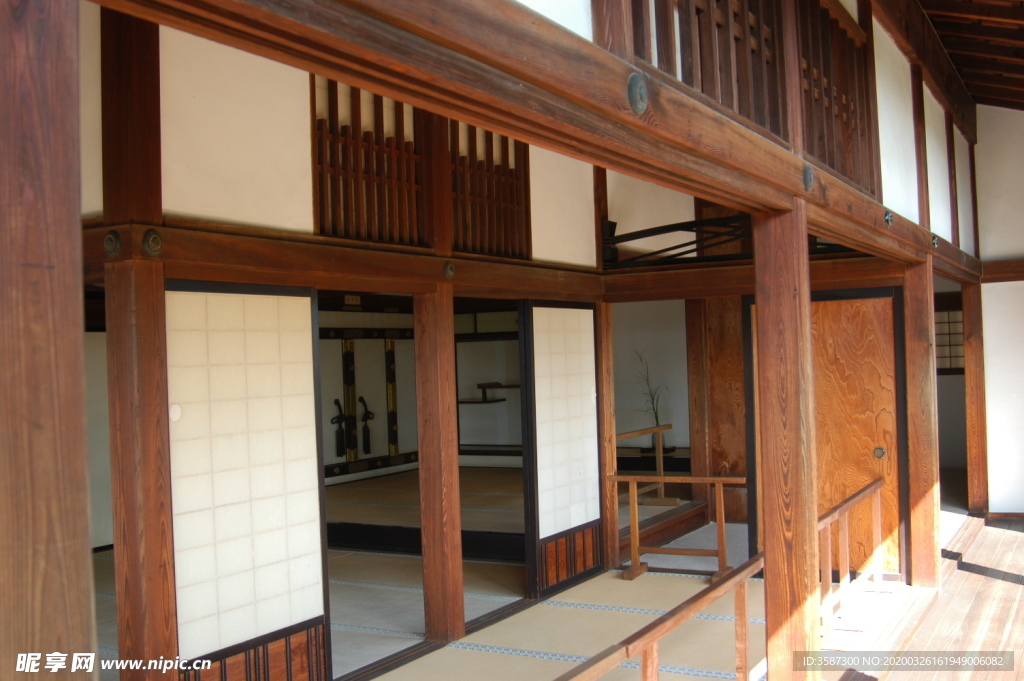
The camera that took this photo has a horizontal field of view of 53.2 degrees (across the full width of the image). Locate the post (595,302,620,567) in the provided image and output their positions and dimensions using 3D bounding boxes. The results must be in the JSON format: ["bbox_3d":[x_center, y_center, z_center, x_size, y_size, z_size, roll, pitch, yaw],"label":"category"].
[{"bbox_3d":[0.589,0.649,7.049,0.150,1.808,0.158,-2,-1,30],"label":"post"}]

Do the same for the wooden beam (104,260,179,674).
[{"bbox_3d":[-1.345,0.649,3.723,0.150,1.860,0.142,-2,-1,30],"label":"wooden beam"}]

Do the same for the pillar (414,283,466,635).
[{"bbox_3d":[-0.390,0.636,5.397,0.165,1.860,0.142,-2,-1,30],"label":"pillar"}]

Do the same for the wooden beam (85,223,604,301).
[{"bbox_3d":[-0.421,-0.331,5.359,0.150,0.195,3.960,-2,-1,30],"label":"wooden beam"}]

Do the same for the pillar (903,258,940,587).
[{"bbox_3d":[2.467,0.485,6.162,0.143,1.992,0.143,-2,-1,30],"label":"pillar"}]

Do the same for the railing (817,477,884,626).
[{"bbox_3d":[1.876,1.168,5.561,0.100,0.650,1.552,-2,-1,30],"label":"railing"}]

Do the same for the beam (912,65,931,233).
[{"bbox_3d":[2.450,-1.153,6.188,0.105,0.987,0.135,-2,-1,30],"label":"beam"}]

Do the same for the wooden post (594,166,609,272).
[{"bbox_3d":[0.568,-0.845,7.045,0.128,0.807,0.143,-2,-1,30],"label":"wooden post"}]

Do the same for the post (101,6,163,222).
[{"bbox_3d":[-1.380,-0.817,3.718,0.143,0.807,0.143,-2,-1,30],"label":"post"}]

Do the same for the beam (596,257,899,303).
[{"bbox_3d":[1.474,-0.377,6.564,1.926,0.186,0.127,-2,-1,30],"label":"beam"}]

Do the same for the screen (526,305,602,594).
[{"bbox_3d":[0.347,0.647,6.596,0.040,1.796,0.907,-2,-1,30],"label":"screen"}]

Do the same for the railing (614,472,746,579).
[{"bbox_3d":[1.033,1.214,6.635,0.960,0.642,0.375,-2,-1,30],"label":"railing"}]

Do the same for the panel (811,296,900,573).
[{"bbox_3d":[1.991,0.587,6.442,0.863,1.683,0.037,-2,-1,30],"label":"panel"}]

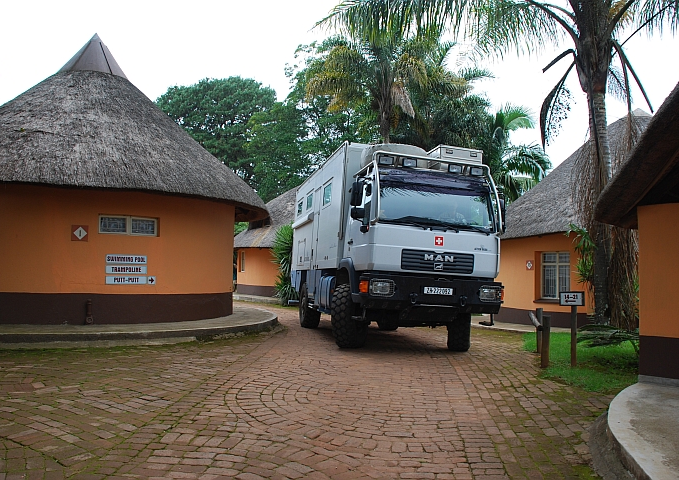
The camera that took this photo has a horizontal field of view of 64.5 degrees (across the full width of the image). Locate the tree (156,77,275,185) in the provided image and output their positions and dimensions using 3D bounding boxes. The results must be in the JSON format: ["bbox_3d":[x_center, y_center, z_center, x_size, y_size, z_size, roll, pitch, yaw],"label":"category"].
[{"bbox_3d":[-8.579,-3.837,38.475,10.500,15.365,10.000,2,-4,0],"label":"tree"}]

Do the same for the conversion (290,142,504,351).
[{"bbox_3d":[0.713,0.271,12.693,2.500,3.880,8.100,5,-5,-13],"label":"conversion"}]

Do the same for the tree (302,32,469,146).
[{"bbox_3d":[1.891,-2.453,20.295,5.900,10.486,5.600,2,-4,0],"label":"tree"}]

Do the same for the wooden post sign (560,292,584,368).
[{"bbox_3d":[3.537,1.367,8.201,0.380,1.175,0.090,1,-4,11],"label":"wooden post sign"}]

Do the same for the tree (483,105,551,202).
[{"bbox_3d":[6.783,-1.230,22.225,4.300,8.596,4.200,2,-4,0],"label":"tree"}]

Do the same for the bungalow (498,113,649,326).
[{"bbox_3d":[8.944,-0.598,16.049,9.400,6.441,9.400,-1,-5,30],"label":"bungalow"}]

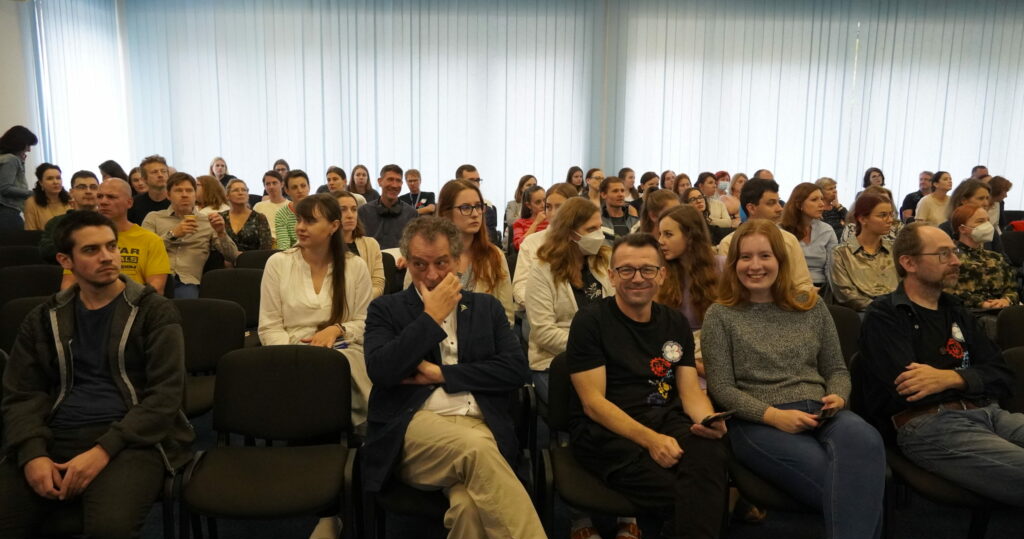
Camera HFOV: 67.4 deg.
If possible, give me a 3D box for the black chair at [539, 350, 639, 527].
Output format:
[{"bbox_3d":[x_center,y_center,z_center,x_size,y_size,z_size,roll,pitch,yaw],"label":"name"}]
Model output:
[{"bbox_3d":[0.362,0.699,2.467,0.540,0.820,0.550,0,9,-4],"label":"black chair"}]

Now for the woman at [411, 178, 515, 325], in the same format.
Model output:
[{"bbox_3d":[-0.166,0.336,3.020,0.500,1.350,0.750,-1,9,-10],"label":"woman"}]

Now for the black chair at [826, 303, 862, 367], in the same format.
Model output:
[{"bbox_3d":[1.370,0.580,3.446,0.540,0.820,0.580,0,9,-4],"label":"black chair"}]

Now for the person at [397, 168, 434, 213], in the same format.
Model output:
[{"bbox_3d":[-0.983,-0.352,7.654,0.520,1.266,0.800,1,9,0],"label":"person"}]

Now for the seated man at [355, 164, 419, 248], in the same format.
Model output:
[{"bbox_3d":[-0.833,-0.028,5.265,0.500,1.350,0.800,0,9,-8],"label":"seated man"}]

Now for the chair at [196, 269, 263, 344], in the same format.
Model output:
[{"bbox_3d":[-1.480,0.426,4.159,0.540,0.820,0.580,0,9,-5],"label":"chair"}]

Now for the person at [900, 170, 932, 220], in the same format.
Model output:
[{"bbox_3d":[4.541,-0.397,8.307,0.540,1.297,0.800,0,9,-5],"label":"person"}]

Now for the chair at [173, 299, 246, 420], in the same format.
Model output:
[{"bbox_3d":[-1.344,0.556,3.213,0.540,0.820,0.550,-1,9,-10],"label":"chair"}]

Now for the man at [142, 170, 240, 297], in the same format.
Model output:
[{"bbox_3d":[-2.021,0.090,4.669,0.600,1.310,0.800,-1,9,-13],"label":"man"}]

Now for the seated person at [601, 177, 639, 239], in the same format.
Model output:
[{"bbox_3d":[0.843,-0.055,5.907,0.520,1.286,0.820,0,9,-8],"label":"seated person"}]

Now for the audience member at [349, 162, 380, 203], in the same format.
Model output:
[{"bbox_3d":[-1.606,-0.437,8.055,0.480,1.289,0.800,1,9,0],"label":"audience member"}]

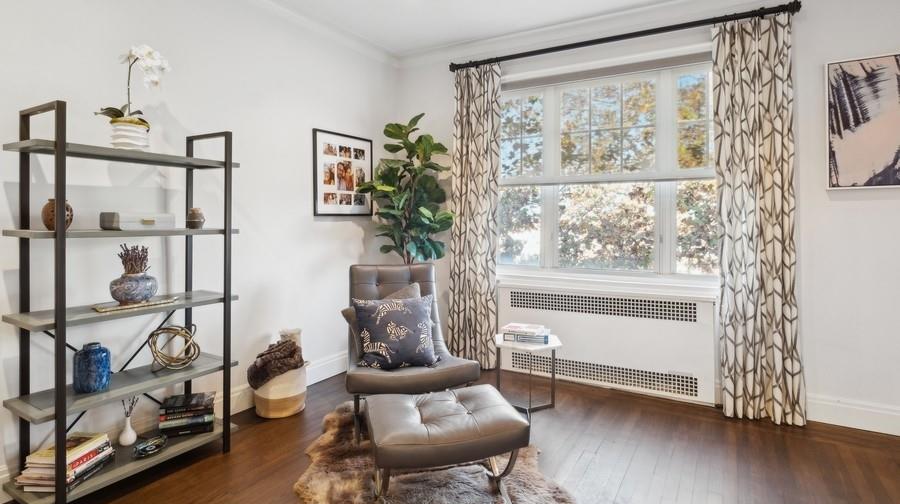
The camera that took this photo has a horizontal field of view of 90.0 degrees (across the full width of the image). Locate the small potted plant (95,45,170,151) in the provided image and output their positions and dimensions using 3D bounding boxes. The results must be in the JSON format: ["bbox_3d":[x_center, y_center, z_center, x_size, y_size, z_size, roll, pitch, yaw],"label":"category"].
[{"bbox_3d":[-1.530,-0.749,2.180,0.290,0.480,0.200,-3,4,-41],"label":"small potted plant"}]

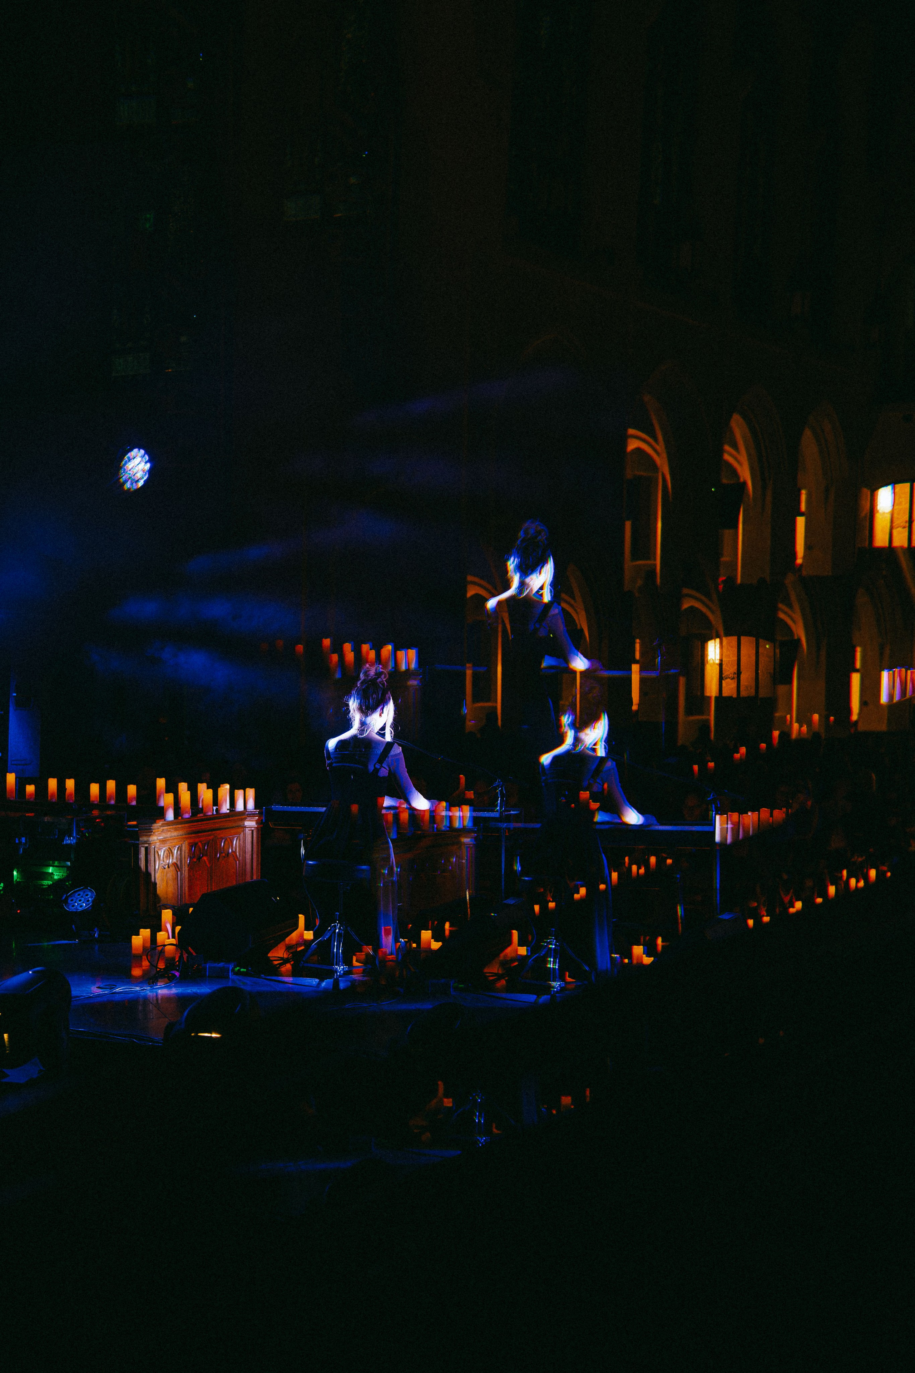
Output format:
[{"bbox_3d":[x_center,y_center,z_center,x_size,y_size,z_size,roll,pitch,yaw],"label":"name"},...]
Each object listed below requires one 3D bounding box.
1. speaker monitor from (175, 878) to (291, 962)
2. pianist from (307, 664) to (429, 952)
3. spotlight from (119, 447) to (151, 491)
[{"bbox_3d":[-1.130,1.225,8.100,0.410,0.340,0.570,0,0,23],"label":"speaker monitor"},{"bbox_3d":[-0.425,0.630,7.600,0.500,1.420,0.730,0,0,27],"label":"pianist"},{"bbox_3d":[-1.830,-1.230,8.800,0.220,0.280,0.260,24,14,33],"label":"spotlight"}]

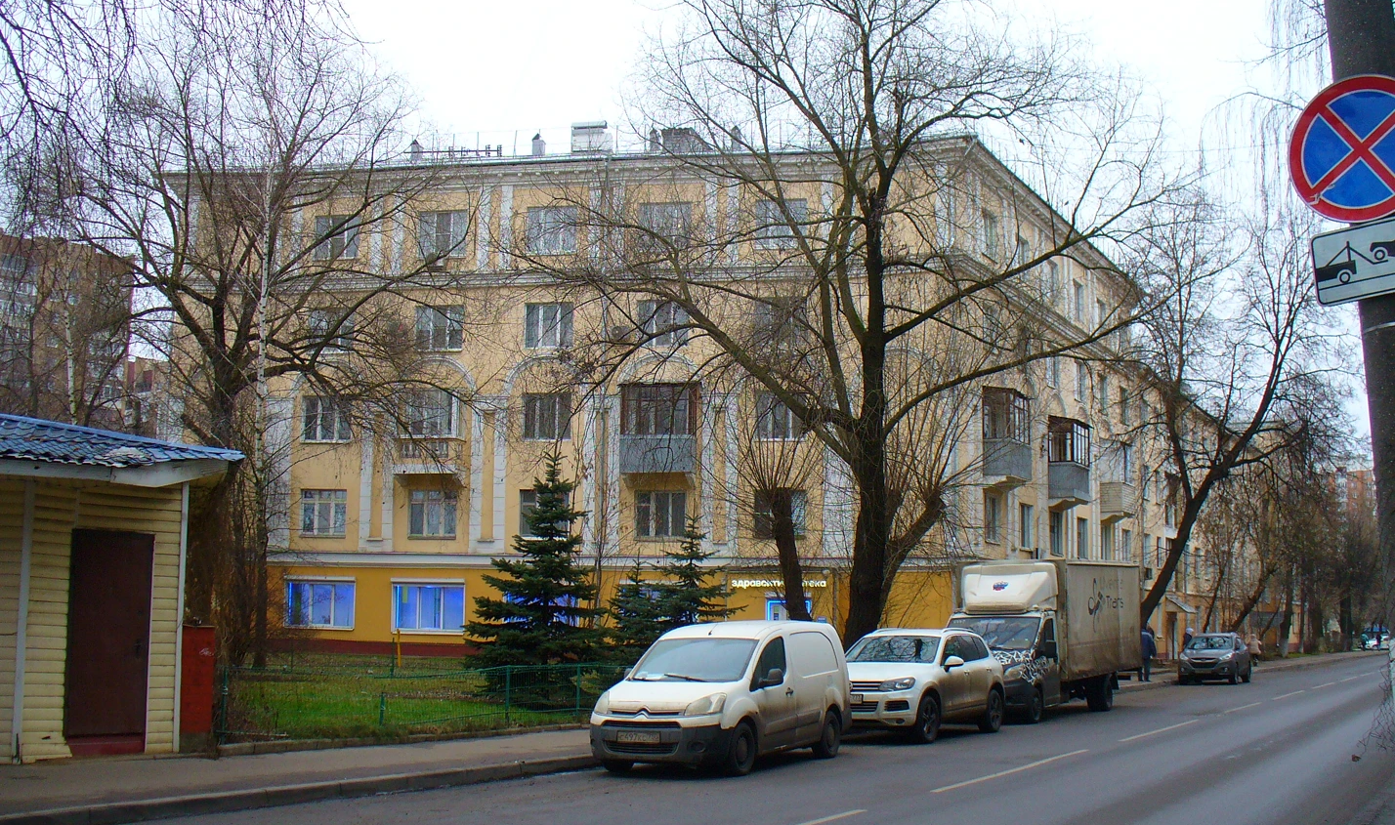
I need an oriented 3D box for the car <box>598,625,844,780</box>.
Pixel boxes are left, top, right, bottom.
[{"bbox_3d":[0.360,3.500,18.800,1.820,1.810,4.390,-3,-9,28],"label":"car"}]

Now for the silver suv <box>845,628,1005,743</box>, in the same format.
[{"bbox_3d":[3.500,4.410,24.500,1.940,1.720,4.790,-3,-9,29],"label":"silver suv"}]

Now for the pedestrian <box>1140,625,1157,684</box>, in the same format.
[{"bbox_3d":[13.921,7.420,45.951,0.550,1.760,0.420,-7,-11,44],"label":"pedestrian"}]

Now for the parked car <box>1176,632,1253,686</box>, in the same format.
[{"bbox_3d":[17.700,8.420,51.000,1.830,1.660,4.420,-3,-9,29],"label":"parked car"}]

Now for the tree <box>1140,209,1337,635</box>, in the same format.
[{"bbox_3d":[20.774,0.693,58.008,8.100,18.430,7.800,-2,-8,20],"label":"tree"}]

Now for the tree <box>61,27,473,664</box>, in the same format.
[{"bbox_3d":[-12.353,-2.189,43.180,11.600,18.760,10.500,3,-8,-16],"label":"tree"}]

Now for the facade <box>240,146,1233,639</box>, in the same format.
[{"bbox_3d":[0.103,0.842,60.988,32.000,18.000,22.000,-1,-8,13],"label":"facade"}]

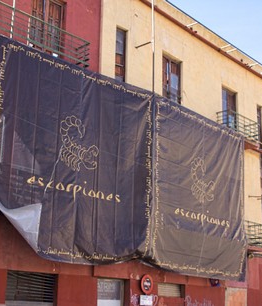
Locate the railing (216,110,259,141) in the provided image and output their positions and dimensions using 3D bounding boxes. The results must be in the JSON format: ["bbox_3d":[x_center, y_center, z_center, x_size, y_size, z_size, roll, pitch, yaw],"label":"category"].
[{"bbox_3d":[4.506,-0.978,22.492,0.627,0.941,2.296,-13,-21,40],"label":"railing"}]

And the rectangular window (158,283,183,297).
[{"bbox_3d":[1.305,4.592,17.937,0.120,0.403,1.400,-13,-21,40],"label":"rectangular window"}]

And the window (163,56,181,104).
[{"bbox_3d":[1.541,-2.558,20.073,0.130,2.128,1.221,-13,-21,40],"label":"window"}]

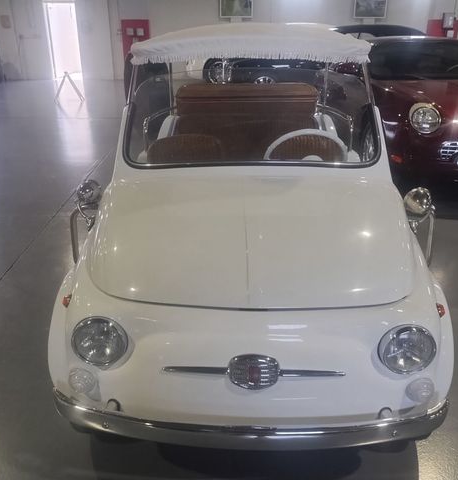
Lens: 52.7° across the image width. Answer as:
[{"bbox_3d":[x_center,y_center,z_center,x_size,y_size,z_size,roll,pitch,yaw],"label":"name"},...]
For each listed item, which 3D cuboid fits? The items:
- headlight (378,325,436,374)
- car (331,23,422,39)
[{"bbox_3d":[0.521,0.303,1.381,0.170,0.170,0.085,1,20,3],"label":"headlight"},{"bbox_3d":[2.257,-3.660,9.443,4.850,1.420,1.850,-6,26,-11],"label":"car"}]

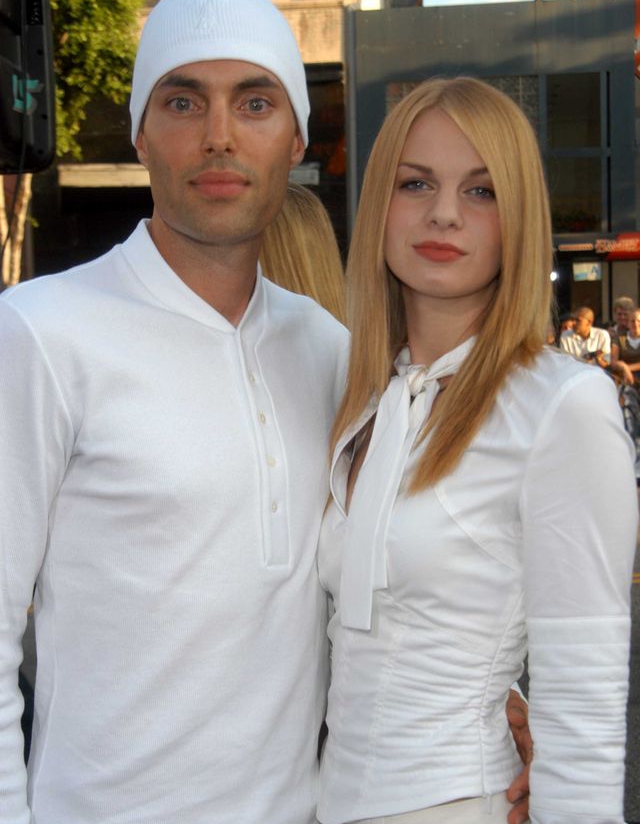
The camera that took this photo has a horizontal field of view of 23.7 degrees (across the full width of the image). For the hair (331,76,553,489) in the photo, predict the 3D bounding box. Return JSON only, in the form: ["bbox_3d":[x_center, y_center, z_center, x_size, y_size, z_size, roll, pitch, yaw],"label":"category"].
[{"bbox_3d":[0.122,-0.135,1.545,0.215,0.410,0.235,3,2,11],"label":"hair"}]

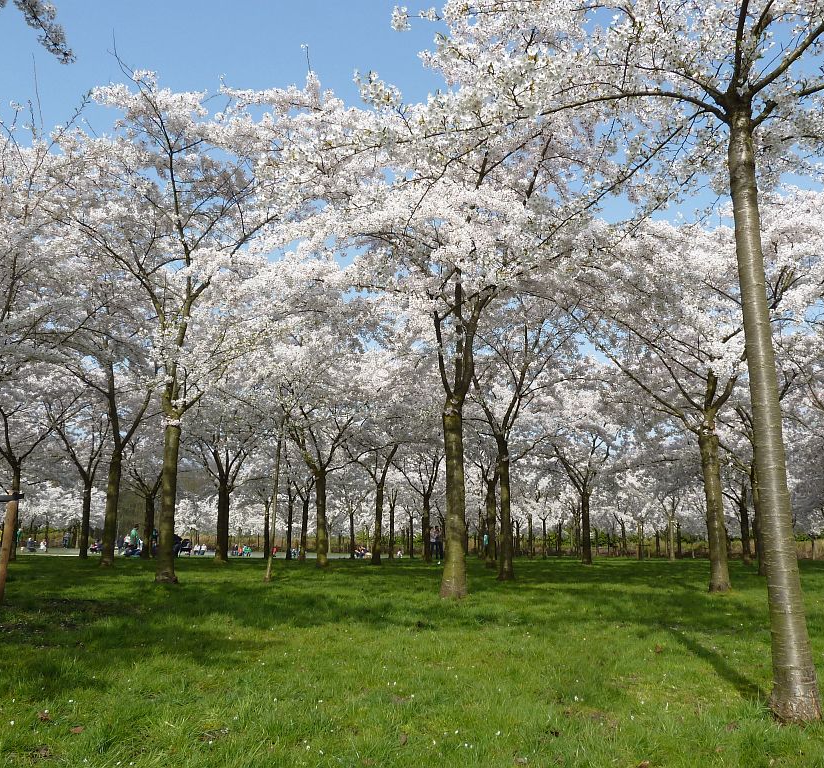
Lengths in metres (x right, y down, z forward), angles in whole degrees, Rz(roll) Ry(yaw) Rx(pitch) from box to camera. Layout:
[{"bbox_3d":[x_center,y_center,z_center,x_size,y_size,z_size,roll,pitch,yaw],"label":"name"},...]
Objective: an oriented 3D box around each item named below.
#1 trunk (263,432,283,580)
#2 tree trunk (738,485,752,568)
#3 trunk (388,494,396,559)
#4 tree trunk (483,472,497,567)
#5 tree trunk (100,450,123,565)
[{"bbox_3d":[-3.271,2.870,17.514,0.162,3.478,0.162,5,-13,-10],"label":"trunk"},{"bbox_3d":[12.973,5.515,28.812,0.280,3.018,0.280,-5,-13,23],"label":"tree trunk"},{"bbox_3d":[-1.071,7.728,39.900,0.294,3.285,0.294,1,-12,-1],"label":"trunk"},{"bbox_3d":[2.828,4.960,26.890,0.377,3.330,0.377,-1,-12,6],"label":"tree trunk"},{"bbox_3d":[-10.910,4.510,27.015,0.439,4.174,0.439,5,-12,-21],"label":"tree trunk"}]

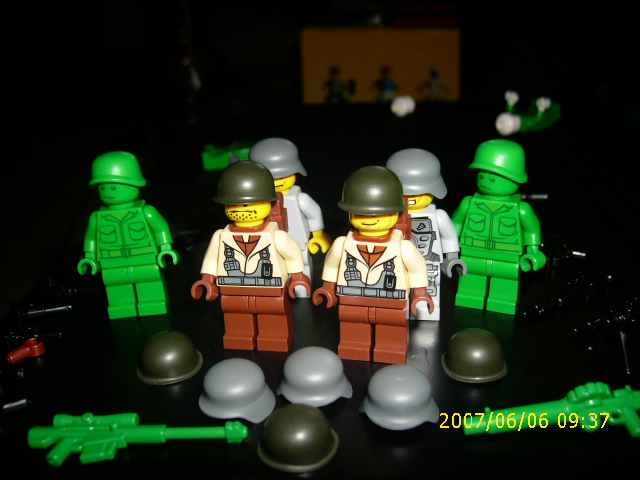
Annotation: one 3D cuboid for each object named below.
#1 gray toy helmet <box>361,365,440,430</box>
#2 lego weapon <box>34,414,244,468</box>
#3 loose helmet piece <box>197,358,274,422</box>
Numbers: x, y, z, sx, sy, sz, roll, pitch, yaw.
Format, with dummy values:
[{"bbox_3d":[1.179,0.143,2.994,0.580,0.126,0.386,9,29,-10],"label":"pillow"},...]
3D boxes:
[{"bbox_3d":[0.015,0.029,0.112,0.015,0.011,0.016,4,23,14],"label":"gray toy helmet"},{"bbox_3d":[-0.034,0.036,0.109,0.041,0.005,0.013,-2,22,1],"label":"lego weapon"},{"bbox_3d":[-0.016,0.029,0.116,0.015,0.011,0.016,17,29,39],"label":"loose helmet piece"}]

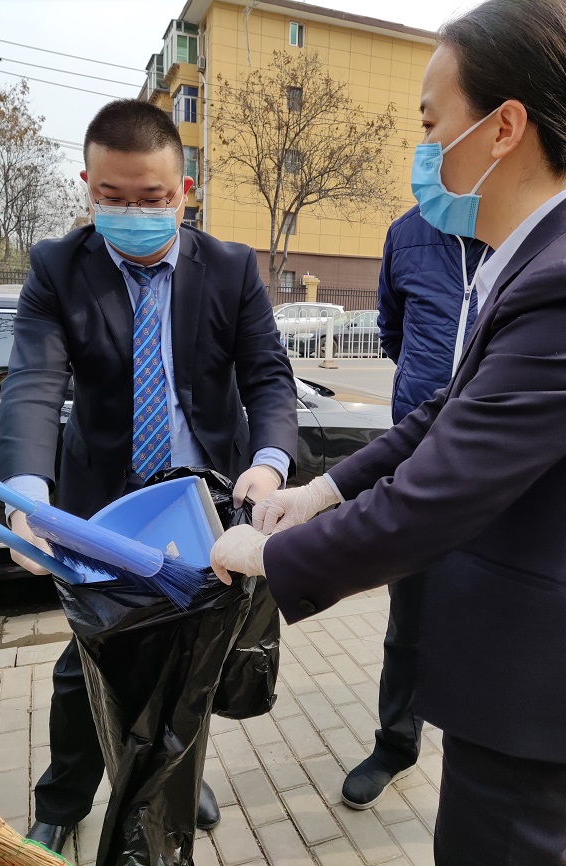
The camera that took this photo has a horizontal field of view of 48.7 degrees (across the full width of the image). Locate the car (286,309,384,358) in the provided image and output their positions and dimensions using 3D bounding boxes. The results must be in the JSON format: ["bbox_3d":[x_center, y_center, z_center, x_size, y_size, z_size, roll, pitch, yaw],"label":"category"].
[{"bbox_3d":[2.053,-3.047,18.966,4.600,1.470,1.800,-4,13,-30],"label":"car"}]

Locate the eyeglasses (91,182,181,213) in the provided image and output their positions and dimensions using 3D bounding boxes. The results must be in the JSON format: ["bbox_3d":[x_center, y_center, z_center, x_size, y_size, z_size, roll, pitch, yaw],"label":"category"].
[{"bbox_3d":[-0.269,-0.437,1.138,0.145,0.042,0.140,0,38,-10],"label":"eyeglasses"}]

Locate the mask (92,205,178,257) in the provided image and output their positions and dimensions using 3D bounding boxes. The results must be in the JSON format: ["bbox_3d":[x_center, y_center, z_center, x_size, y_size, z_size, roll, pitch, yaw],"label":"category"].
[{"bbox_3d":[-0.258,-0.354,1.095,0.145,0.100,0.075,0,38,-10],"label":"mask"}]

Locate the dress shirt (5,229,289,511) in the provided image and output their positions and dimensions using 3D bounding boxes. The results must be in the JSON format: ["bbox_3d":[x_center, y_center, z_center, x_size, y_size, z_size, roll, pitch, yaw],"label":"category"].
[{"bbox_3d":[-0.268,-0.035,1.310,0.570,0.720,0.380,-1,15,-9],"label":"dress shirt"}]

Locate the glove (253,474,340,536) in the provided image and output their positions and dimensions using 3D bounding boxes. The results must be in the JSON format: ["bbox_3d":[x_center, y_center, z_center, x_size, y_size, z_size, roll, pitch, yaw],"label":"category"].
[{"bbox_3d":[0.024,0.130,1.120,0.160,0.080,0.090,-20,14,-6],"label":"glove"}]

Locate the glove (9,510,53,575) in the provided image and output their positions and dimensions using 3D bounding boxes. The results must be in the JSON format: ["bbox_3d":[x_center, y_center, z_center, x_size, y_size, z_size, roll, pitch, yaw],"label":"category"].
[{"bbox_3d":[-0.472,0.205,1.170,0.090,0.120,0.100,-5,13,-31],"label":"glove"}]

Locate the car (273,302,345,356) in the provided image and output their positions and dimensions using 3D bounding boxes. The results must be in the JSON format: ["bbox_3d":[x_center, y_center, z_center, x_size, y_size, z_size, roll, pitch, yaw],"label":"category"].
[{"bbox_3d":[0.499,-4.376,25.000,4.550,1.640,1.820,-3,12,-24],"label":"car"}]

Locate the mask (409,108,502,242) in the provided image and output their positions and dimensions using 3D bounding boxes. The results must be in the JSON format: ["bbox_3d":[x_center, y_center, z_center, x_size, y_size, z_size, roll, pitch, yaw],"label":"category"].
[{"bbox_3d":[0.208,-0.298,0.772,0.110,0.125,0.138,7,12,30],"label":"mask"}]

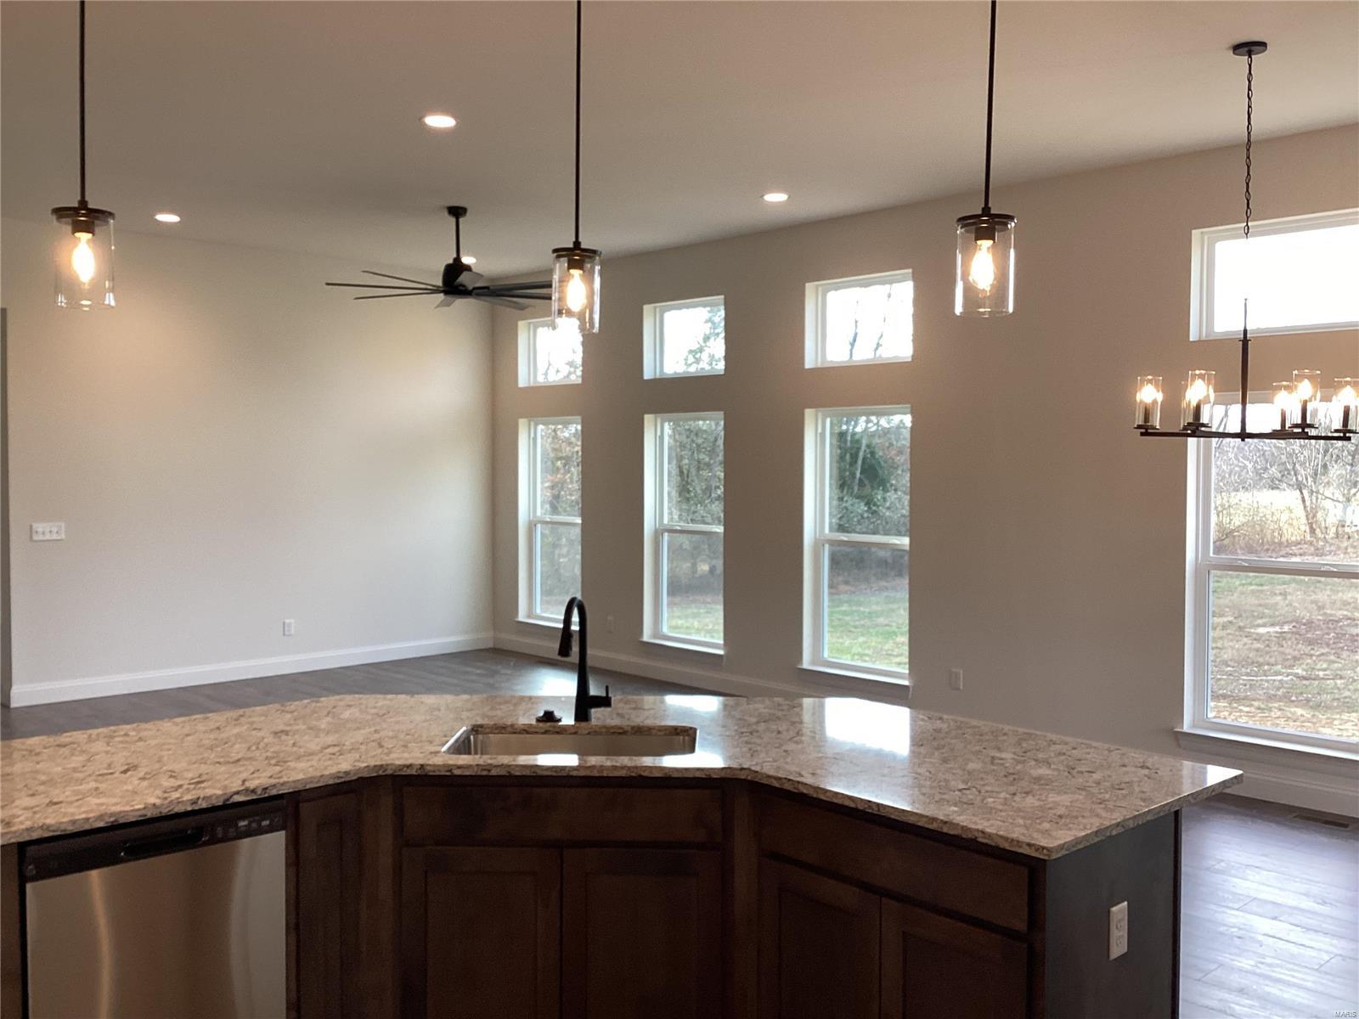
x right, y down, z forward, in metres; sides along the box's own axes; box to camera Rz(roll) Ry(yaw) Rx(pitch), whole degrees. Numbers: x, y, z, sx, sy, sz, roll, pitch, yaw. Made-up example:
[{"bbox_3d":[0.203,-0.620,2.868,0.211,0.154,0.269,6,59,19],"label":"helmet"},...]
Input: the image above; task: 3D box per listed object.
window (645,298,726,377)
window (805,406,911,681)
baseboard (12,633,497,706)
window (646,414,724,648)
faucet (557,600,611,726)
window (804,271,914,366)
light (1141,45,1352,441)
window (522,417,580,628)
[{"bbox_3d":[0.067,-1.300,9.312,0.110,0.577,0.887,-2,3,-43],"label":"window"},{"bbox_3d":[1.212,0.211,8.158,0.120,1.786,0.890,-2,3,-43],"label":"window"},{"bbox_3d":[-3.180,1.258,9.821,4.018,0.133,0.018,-2,3,-43],"label":"baseboard"},{"bbox_3d":[0.066,0.157,9.368,0.120,1.786,0.880,-2,3,-43],"label":"window"},{"bbox_3d":[-0.289,0.460,3.677,0.120,0.395,0.250,1,2,10],"label":"faucet"},{"bbox_3d":[1.214,-1.250,8.101,0.110,0.582,0.883,-2,3,-43],"label":"window"},{"bbox_3d":[2.260,-1.053,4.857,0.810,1.550,0.770,1,2,19],"label":"light"},{"bbox_3d":[-1.085,0.106,10.584,0.120,1.786,0.888,-2,3,-43],"label":"window"}]

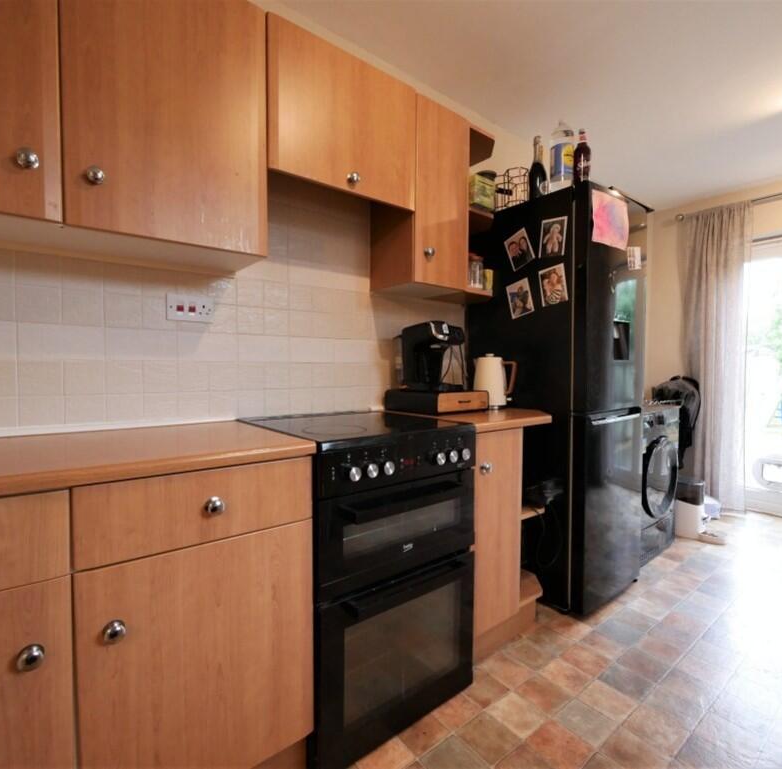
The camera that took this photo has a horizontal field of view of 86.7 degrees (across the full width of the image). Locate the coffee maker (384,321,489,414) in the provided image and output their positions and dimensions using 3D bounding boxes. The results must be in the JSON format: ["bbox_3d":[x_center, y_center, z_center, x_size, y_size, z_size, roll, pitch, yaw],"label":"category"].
[{"bbox_3d":[0.210,-0.077,1.869,0.335,0.385,0.310,-2,3,-42],"label":"coffee maker"}]

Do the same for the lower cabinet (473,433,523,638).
[{"bbox_3d":[0.218,0.518,1.755,0.293,0.714,0.575,-2,3,-37],"label":"lower cabinet"}]

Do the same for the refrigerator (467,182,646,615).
[{"bbox_3d":[0.858,0.070,2.185,0.590,1.867,0.652,-2,3,-37],"label":"refrigerator"}]

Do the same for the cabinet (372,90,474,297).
[{"bbox_3d":[0.126,-0.775,1.828,0.305,0.736,0.305,-2,3,-37],"label":"cabinet"}]

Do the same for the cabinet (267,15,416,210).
[{"bbox_3d":[-0.230,-0.902,1.551,0.581,0.464,0.305,-2,3,-37],"label":"cabinet"}]

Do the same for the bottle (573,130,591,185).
[{"bbox_3d":[0.832,-0.980,1.805,0.067,0.258,0.067,-2,3,-37],"label":"bottle"}]

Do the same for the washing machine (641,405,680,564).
[{"bbox_3d":[1.391,0.556,2.648,0.600,0.865,0.580,-2,3,-37],"label":"washing machine"}]

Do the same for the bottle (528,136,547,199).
[{"bbox_3d":[0.691,-1.013,1.962,0.085,0.315,0.085,-2,3,-37],"label":"bottle"}]

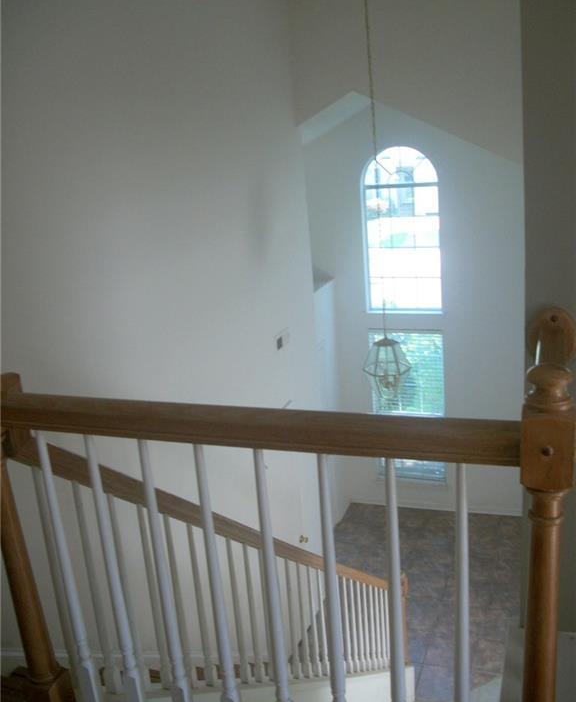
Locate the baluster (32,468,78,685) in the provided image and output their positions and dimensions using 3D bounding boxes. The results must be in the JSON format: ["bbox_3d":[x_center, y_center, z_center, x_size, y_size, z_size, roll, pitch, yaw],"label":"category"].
[{"bbox_3d":[-0.543,0.568,1.702,0.032,0.646,0.032,3,19,22],"label":"baluster"}]

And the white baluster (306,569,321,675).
[{"bbox_3d":[0.123,1.312,3.431,0.032,0.646,0.032,3,19,22],"label":"white baluster"}]

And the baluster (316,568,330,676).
[{"bbox_3d":[0.174,1.369,3.564,0.032,0.646,0.032,3,19,22],"label":"baluster"}]

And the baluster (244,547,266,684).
[{"bbox_3d":[-0.135,1.028,2.766,0.032,0.646,0.032,3,19,22],"label":"baluster"}]

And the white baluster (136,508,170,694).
[{"bbox_3d":[-0.394,0.741,2.100,0.032,0.646,0.032,3,19,22],"label":"white baluster"}]

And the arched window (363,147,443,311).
[{"bbox_3d":[1.224,-1.277,7.582,0.817,1.769,0.100,1,18,19],"label":"arched window"}]

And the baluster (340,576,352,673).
[{"bbox_3d":[0.331,1.537,3.963,0.032,0.646,0.032,3,19,22],"label":"baluster"}]

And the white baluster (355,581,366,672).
[{"bbox_3d":[0.434,1.649,4.229,0.032,0.646,0.032,3,19,22],"label":"white baluster"}]

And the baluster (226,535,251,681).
[{"bbox_3d":[-0.186,0.970,2.633,0.032,0.646,0.032,3,19,22],"label":"baluster"}]

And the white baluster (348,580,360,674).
[{"bbox_3d":[0.383,1.593,4.096,0.032,0.646,0.032,3,19,22],"label":"white baluster"}]

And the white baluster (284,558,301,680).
[{"bbox_3d":[0.020,1.201,3.165,0.032,0.646,0.032,3,19,22],"label":"white baluster"}]

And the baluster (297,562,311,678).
[{"bbox_3d":[0.072,1.257,3.298,0.032,0.646,0.032,3,19,22],"label":"baluster"}]

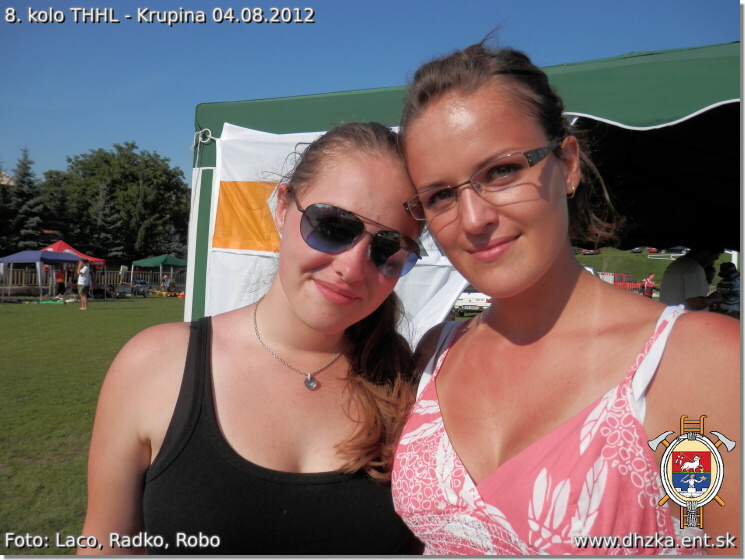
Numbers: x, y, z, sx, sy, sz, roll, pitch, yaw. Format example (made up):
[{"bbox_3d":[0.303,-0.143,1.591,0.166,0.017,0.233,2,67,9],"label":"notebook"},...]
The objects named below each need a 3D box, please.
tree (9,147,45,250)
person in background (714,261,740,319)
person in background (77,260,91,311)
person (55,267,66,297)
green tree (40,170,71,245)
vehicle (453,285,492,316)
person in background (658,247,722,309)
[{"bbox_3d":[-21.850,-3.900,34.000,3.000,9.000,3.000,1,1,0],"label":"tree"},{"bbox_3d":[4.000,0.640,6.000,0.420,1.620,0.500,1,1,6],"label":"person in background"},{"bbox_3d":[-10.040,0.180,18.700,0.470,1.760,0.500,1,1,0],"label":"person in background"},{"bbox_3d":[-15.950,0.090,27.500,0.500,1.550,0.420,0,1,-37],"label":"person"},{"bbox_3d":[-21.200,-3.350,36.000,2.900,7.900,2.900,1,1,0],"label":"green tree"},{"bbox_3d":[3.680,0.560,19.900,1.640,1.400,3.850,1,1,13],"label":"vehicle"},{"bbox_3d":[2.670,0.570,4.600,0.550,1.760,0.520,0,1,-18],"label":"person in background"}]

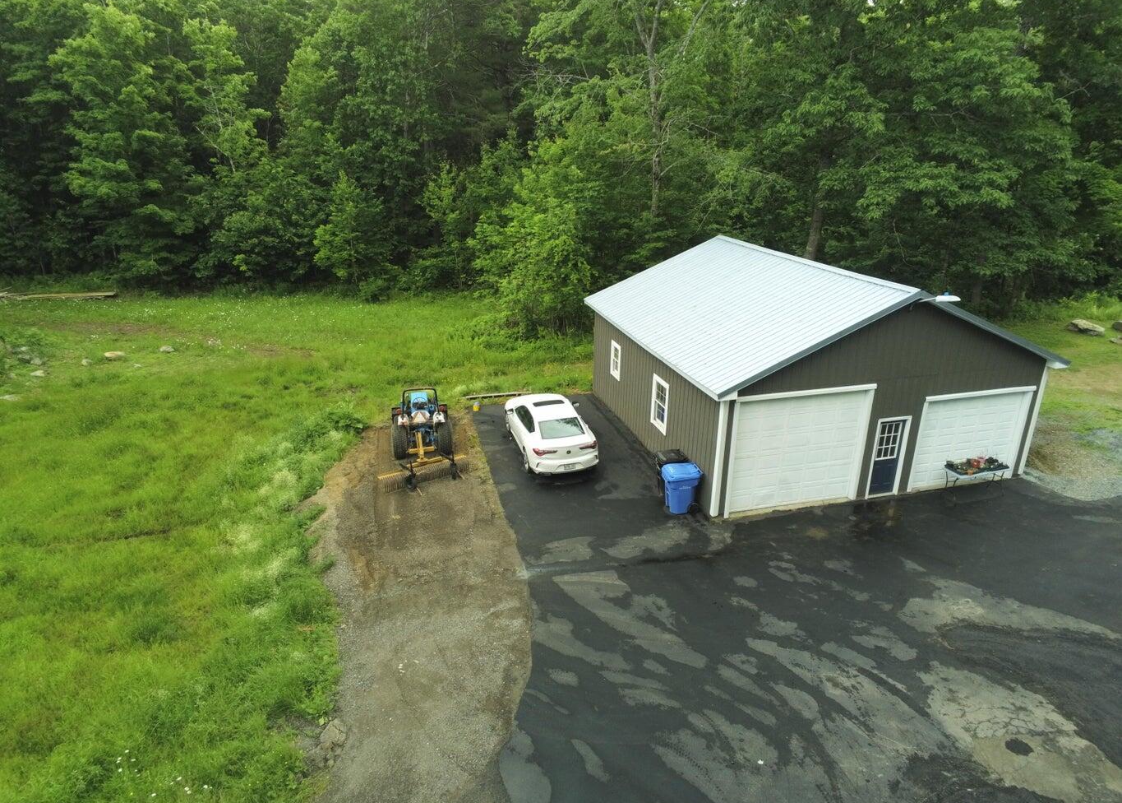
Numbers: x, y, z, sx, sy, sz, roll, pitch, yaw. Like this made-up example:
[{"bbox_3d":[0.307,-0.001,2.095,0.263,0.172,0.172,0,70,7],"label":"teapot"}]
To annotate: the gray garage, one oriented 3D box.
[{"bbox_3d":[6.942,-1.646,22.622,9.926,5.423,10.013,-5,21,-15],"label":"gray garage"}]

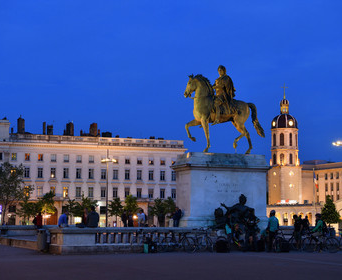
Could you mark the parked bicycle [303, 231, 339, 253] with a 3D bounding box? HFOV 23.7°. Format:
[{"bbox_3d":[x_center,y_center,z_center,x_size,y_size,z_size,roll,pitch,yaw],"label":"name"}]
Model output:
[{"bbox_3d":[6.745,4.503,36.600,1.720,1.030,0.550,-1,-6,9],"label":"parked bicycle"}]

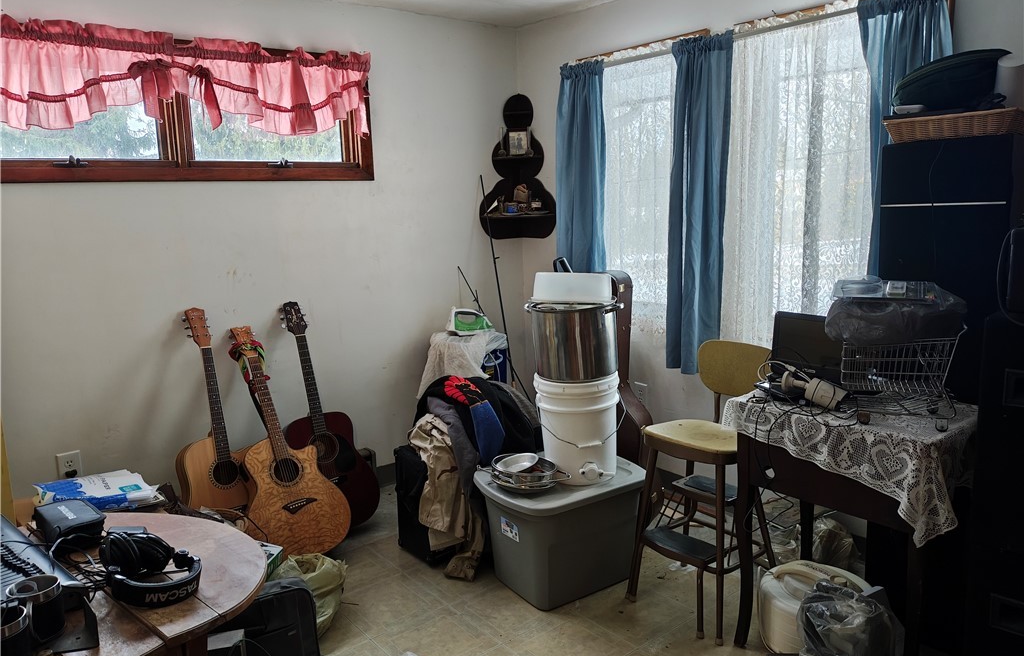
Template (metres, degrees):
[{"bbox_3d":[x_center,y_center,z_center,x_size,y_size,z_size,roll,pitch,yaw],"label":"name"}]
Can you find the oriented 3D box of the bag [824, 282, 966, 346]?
[{"bbox_3d":[1.037,-0.037,2.042,0.360,0.150,0.240,2,11,16],"label":"bag"}]

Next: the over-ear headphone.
[{"bbox_3d":[-0.672,0.435,1.382,0.170,0.085,0.190,-10,14,-41],"label":"over-ear headphone"}]

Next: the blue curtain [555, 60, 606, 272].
[{"bbox_3d":[0.325,-0.562,3.540,0.090,1.360,0.350,-9,13,-37],"label":"blue curtain"}]

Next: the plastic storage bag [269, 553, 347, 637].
[{"bbox_3d":[-0.675,0.904,2.482,0.270,0.240,0.260,-4,11,-17],"label":"plastic storage bag"}]

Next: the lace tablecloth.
[{"bbox_3d":[1.017,0.370,2.209,0.570,0.290,0.470,9,15,44],"label":"lace tablecloth"}]

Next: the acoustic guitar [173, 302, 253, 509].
[{"bbox_3d":[-1.212,0.413,3.008,0.400,1.010,0.130,-7,-6,-42],"label":"acoustic guitar"}]

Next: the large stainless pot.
[{"bbox_3d":[0.224,0.039,2.624,0.355,0.250,0.305,2,11,20],"label":"large stainless pot"}]

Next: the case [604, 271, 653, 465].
[{"bbox_3d":[0.504,0.288,3.384,0.130,1.080,0.430,-3,2,-40],"label":"case"}]

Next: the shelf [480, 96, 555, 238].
[{"bbox_3d":[0.026,-0.834,3.860,0.390,0.767,0.220,0,11,7],"label":"shelf"}]

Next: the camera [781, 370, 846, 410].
[{"bbox_3d":[0.873,0.183,2.130,0.190,0.075,0.072,28,27,37],"label":"camera"}]

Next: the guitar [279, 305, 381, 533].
[{"bbox_3d":[-0.879,0.355,3.269,0.400,1.010,0.130,-12,-2,-27],"label":"guitar"}]

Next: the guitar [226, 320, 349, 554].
[{"bbox_3d":[-0.981,0.442,3.066,0.410,1.026,0.120,-14,-17,-28],"label":"guitar"}]

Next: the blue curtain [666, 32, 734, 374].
[{"bbox_3d":[0.742,-0.470,2.963,0.085,1.360,0.300,-10,13,-37],"label":"blue curtain"}]

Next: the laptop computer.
[{"bbox_3d":[1.041,0.103,2.530,0.360,0.250,0.270,8,14,39],"label":"laptop computer"}]

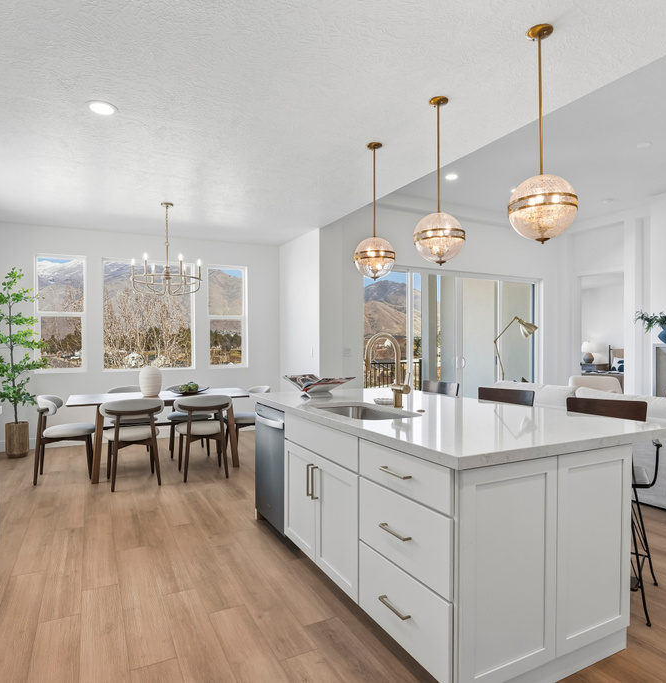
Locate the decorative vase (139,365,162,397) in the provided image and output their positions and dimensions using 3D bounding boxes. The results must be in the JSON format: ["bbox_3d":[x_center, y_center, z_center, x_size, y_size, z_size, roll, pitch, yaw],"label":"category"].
[{"bbox_3d":[-1.985,0.435,4.949,0.227,0.328,0.227,0,0,-27],"label":"decorative vase"}]

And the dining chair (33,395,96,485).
[{"bbox_3d":[-2.653,0.946,4.533,0.556,0.798,0.535,0,0,-27],"label":"dining chair"}]

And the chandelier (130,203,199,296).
[{"bbox_3d":[-1.763,-0.980,4.848,0.707,0.980,0.707,0,0,-27],"label":"chandelier"}]

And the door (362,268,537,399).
[{"bbox_3d":[2.055,0.128,7.252,3.676,2.444,0.141,0,0,-27],"label":"door"}]

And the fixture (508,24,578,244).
[{"bbox_3d":[0.955,-0.942,2.091,0.295,0.983,0.295,0,0,-28],"label":"fixture"}]

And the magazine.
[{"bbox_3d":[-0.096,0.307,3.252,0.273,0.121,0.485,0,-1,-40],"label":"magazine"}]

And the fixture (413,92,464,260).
[{"bbox_3d":[0.628,-0.944,2.699,0.300,0.986,0.300,0,0,0],"label":"fixture"}]

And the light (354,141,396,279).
[{"bbox_3d":[0.311,-0.967,3.384,0.303,1.010,0.303,0,0,0],"label":"light"}]

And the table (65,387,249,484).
[{"bbox_3d":[-1.797,0.950,4.828,1.740,0.750,0.920,0,0,-24],"label":"table"}]

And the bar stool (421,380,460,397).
[{"bbox_3d":[0.791,0.828,3.690,0.490,0.980,0.450,0,0,-42],"label":"bar stool"}]

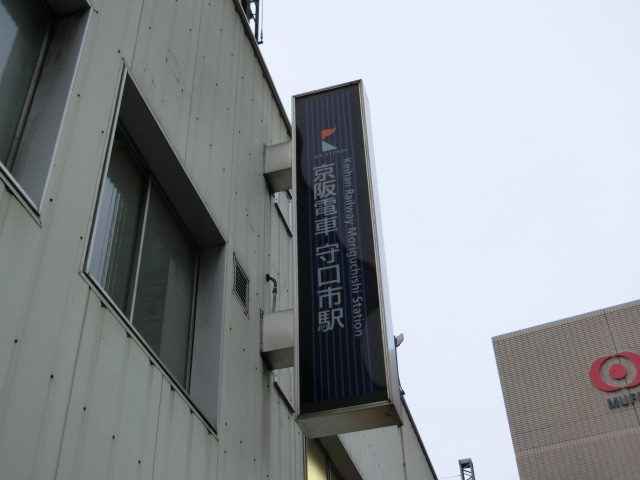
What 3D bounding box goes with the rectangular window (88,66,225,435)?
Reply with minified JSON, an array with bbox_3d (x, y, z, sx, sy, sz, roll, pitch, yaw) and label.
[{"bbox_3d":[-1.013,0.118,5.184,0.196,1.582,1.765,-12,-41,11],"label":"rectangular window"}]

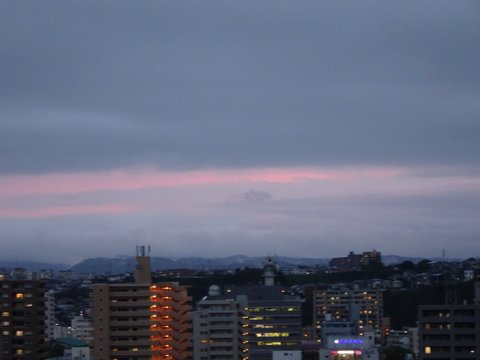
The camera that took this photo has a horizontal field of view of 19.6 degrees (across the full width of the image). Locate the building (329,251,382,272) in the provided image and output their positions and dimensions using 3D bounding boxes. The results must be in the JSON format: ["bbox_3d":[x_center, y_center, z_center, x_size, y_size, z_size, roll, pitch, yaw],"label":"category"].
[{"bbox_3d":[130.000,91.500,1560.000,59.000,24.000,24.000,0,-3,6],"label":"building"}]

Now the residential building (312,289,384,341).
[{"bbox_3d":[64.700,82.400,831.000,40.500,31.500,14.000,0,-3,8],"label":"residential building"}]

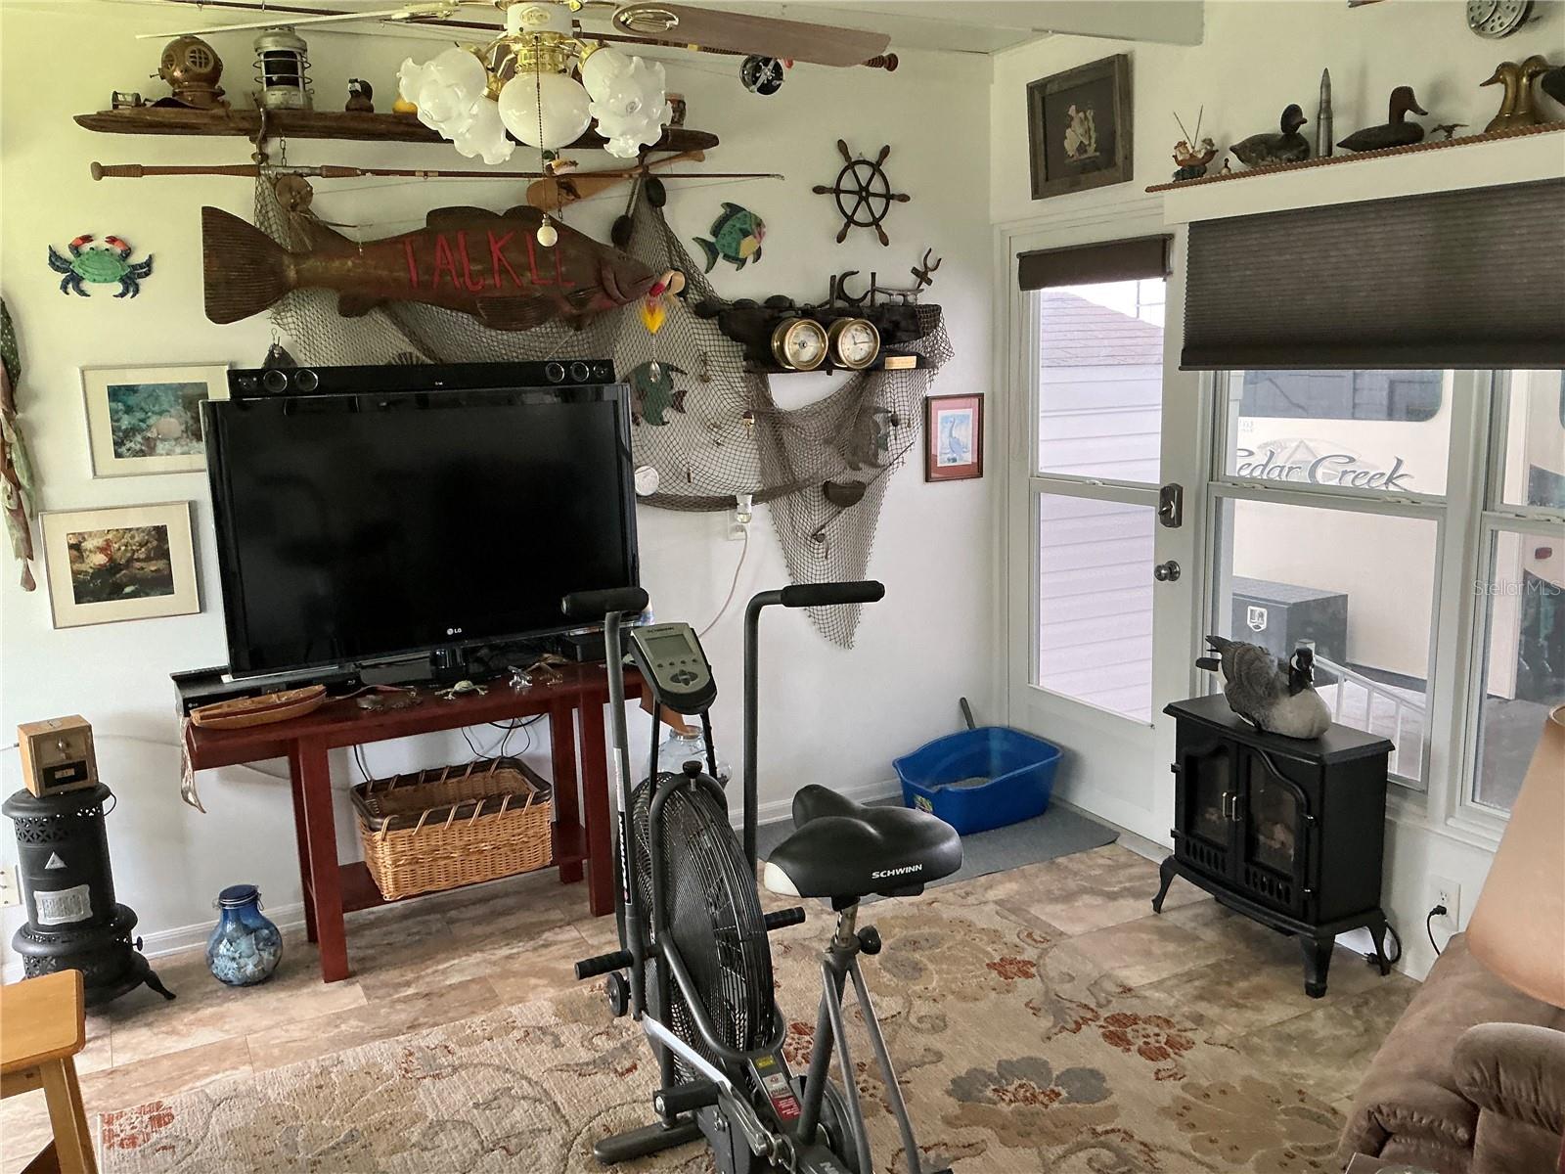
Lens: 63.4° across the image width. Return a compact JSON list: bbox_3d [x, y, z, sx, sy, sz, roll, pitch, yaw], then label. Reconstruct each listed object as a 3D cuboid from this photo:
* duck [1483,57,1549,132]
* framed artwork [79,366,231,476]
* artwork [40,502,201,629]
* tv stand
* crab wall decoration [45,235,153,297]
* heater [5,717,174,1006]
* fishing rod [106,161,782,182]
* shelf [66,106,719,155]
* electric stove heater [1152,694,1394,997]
[{"bbox_3d":[1.567,-1.046,2.708,0.070,0.148,0.154,-7,12,-27],"label":"duck"},{"bbox_3d":[-1.645,-0.443,3.360,0.353,0.287,0.020,-7,12,-28],"label":"framed artwork"},{"bbox_3d":[-1.752,-0.060,3.365,0.349,0.306,0.020,-7,12,-28],"label":"artwork"},{"bbox_3d":[-0.943,0.630,3.623,1.307,0.723,0.362,-7,12,-28],"label":"tv stand"},{"bbox_3d":[-1.732,-0.816,3.225,0.243,0.164,0.035,-7,12,-27],"label":"crab wall decoration"},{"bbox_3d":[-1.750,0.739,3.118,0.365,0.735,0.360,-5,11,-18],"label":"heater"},{"bbox_3d":[-0.848,-1.154,3.557,1.939,0.042,0.040,-9,13,-27],"label":"fishing rod"},{"bbox_3d":[-0.962,-1.258,3.498,1.755,0.065,0.190,-8,12,-28],"label":"shelf"},{"bbox_3d":[1.307,0.659,3.421,0.276,0.636,0.566,-7,12,-27],"label":"electric stove heater"}]

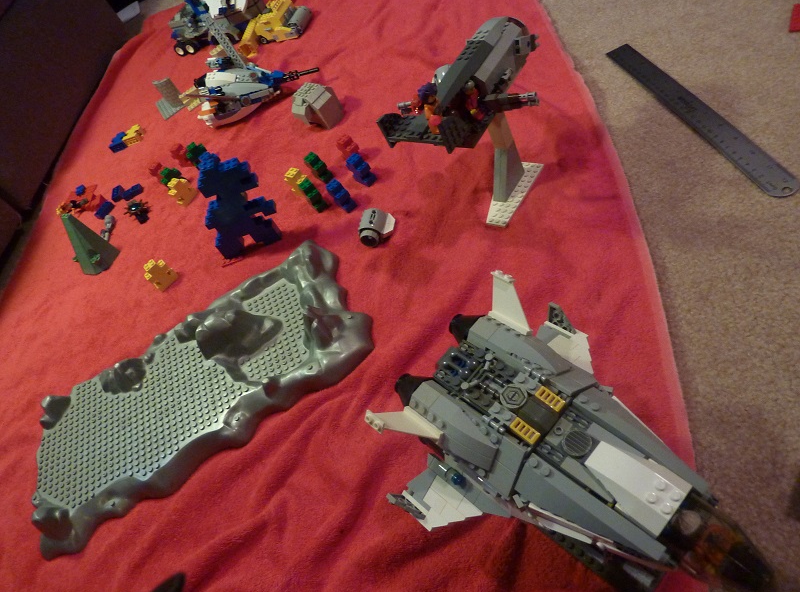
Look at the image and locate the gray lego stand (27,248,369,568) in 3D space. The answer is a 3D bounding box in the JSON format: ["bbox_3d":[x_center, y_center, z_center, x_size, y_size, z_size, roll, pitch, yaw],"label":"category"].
[{"bbox_3d":[-0.230,0.099,0.645,0.421,0.056,0.216,-29,49,3],"label":"gray lego stand"}]

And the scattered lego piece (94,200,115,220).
[{"bbox_3d":[-0.509,-0.147,0.993,0.016,0.011,0.032,11,61,31],"label":"scattered lego piece"}]

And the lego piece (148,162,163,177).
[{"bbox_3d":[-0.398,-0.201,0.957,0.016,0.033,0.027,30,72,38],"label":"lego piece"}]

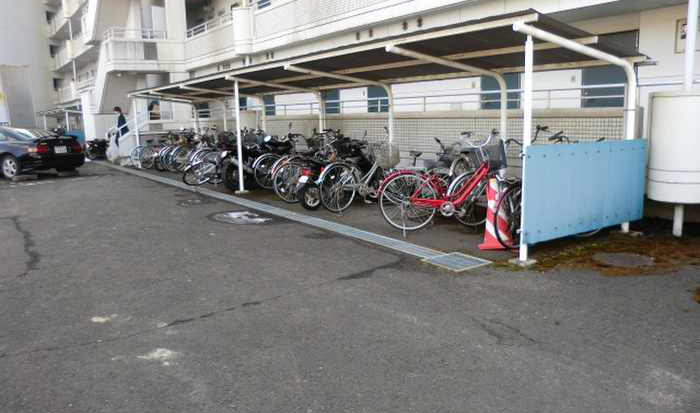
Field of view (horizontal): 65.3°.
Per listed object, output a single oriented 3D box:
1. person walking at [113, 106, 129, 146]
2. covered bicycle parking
[{"bbox_3d":[-7.584,-2.448,18.024,0.550,1.660,0.500,-7,11,-34],"label":"person walking"},{"bbox_3d":[-1.561,-1.499,10.997,2.240,2.202,14.044,-7,11,-34],"label":"covered bicycle parking"}]

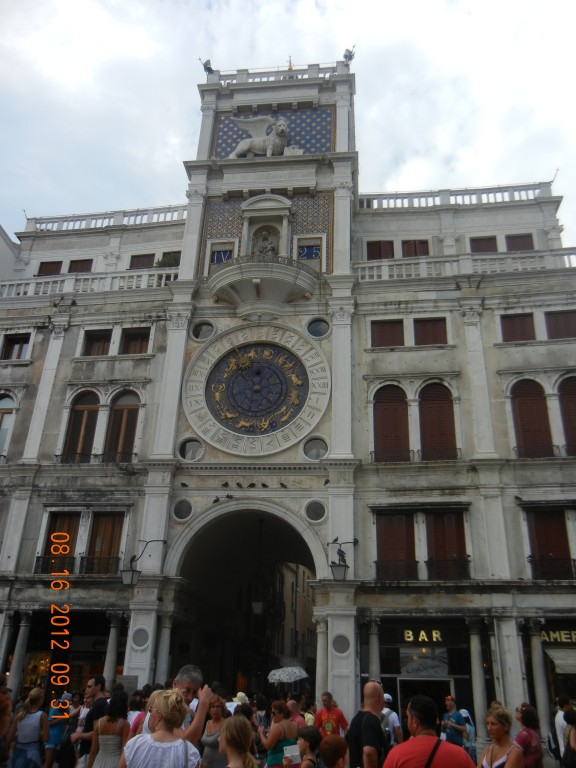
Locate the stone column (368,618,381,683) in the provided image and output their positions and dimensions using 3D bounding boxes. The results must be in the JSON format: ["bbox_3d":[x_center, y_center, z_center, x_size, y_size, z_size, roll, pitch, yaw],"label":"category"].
[{"bbox_3d":[2.751,9.253,20.852,0.440,3.750,0.440,-2,-27,8],"label":"stone column"}]

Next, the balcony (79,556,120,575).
[{"bbox_3d":[-5.595,5.400,19.836,1.240,0.540,0.250,-2,-25,8],"label":"balcony"}]

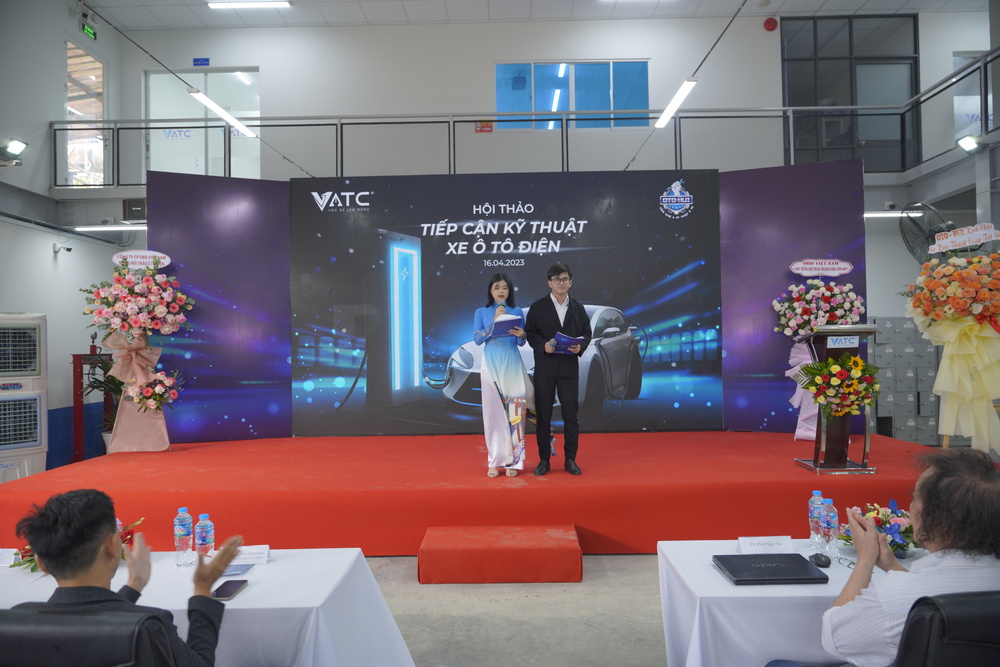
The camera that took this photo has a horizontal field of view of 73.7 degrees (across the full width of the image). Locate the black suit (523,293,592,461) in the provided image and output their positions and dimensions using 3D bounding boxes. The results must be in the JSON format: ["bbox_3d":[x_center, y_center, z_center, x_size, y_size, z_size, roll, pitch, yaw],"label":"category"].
[{"bbox_3d":[0.479,0.370,5.550,0.540,1.370,0.400,-1,0,0],"label":"black suit"}]

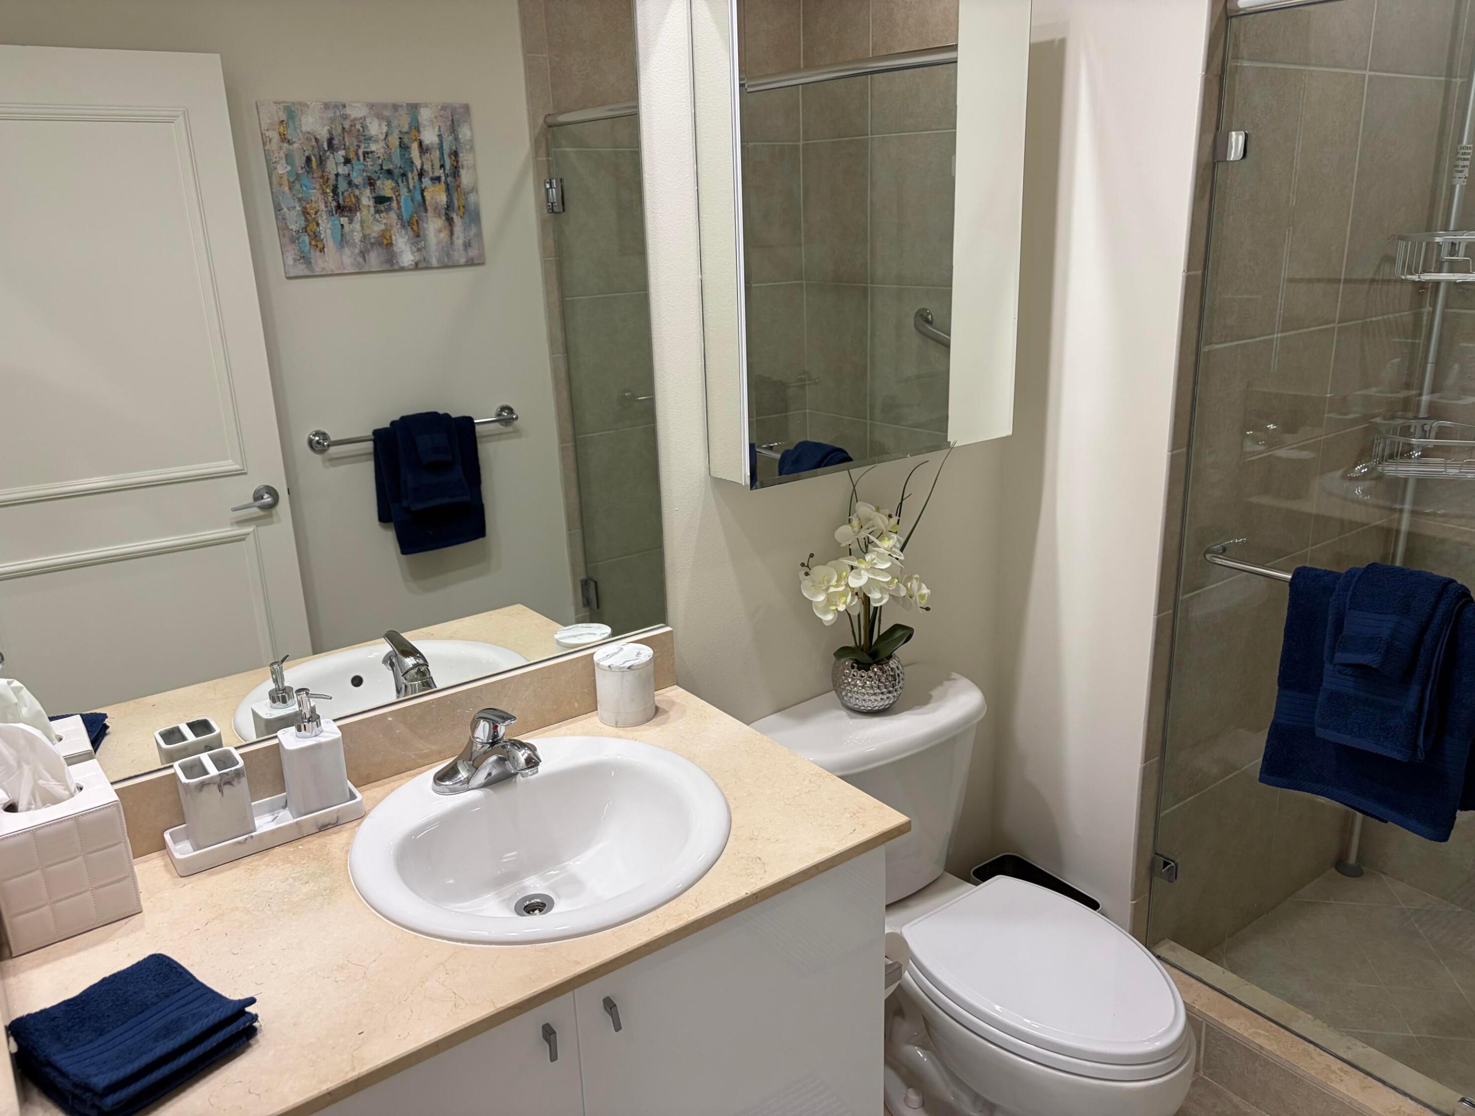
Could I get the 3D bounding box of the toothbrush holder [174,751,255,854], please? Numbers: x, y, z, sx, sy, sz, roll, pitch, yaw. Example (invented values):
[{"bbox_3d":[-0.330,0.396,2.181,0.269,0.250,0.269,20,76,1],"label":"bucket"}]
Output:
[{"bbox_3d":[-0.658,0.312,1.414,0.072,0.112,0.066,-14,21,-34],"label":"toothbrush holder"}]

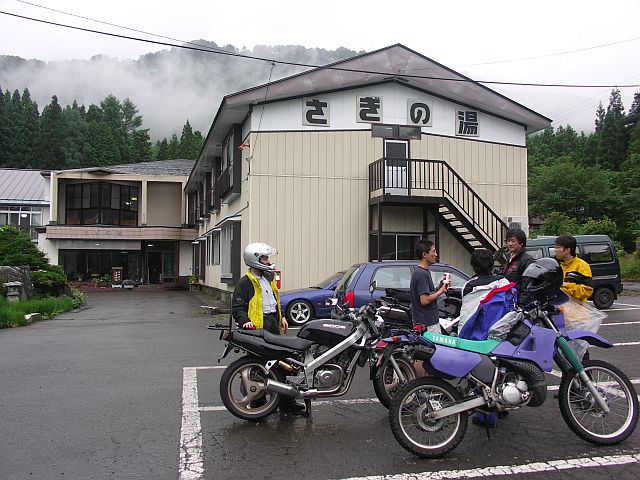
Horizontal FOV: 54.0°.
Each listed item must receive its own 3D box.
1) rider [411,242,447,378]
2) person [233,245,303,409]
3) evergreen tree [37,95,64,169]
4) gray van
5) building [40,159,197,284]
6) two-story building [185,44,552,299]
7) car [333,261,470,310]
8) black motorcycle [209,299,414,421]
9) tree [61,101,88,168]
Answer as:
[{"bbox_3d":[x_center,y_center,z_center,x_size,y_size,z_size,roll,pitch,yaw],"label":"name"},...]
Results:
[{"bbox_3d":[1.140,0.856,6.550,0.420,1.740,0.500,0,-2,6],"label":"rider"},{"bbox_3d":[-0.530,0.898,6.450,0.600,1.750,0.440,2,-3,-45],"label":"person"},{"bbox_3d":[-34.400,-7.300,80.000,3.600,22.500,3.600,0,-2,0],"label":"evergreen tree"},{"bbox_3d":[6.050,0.835,16.600,3.350,1.900,1.420,-1,-2,-12],"label":"gray van"},{"bbox_3d":[-14.400,-1.050,46.500,10.600,8.900,10.000,0,-2,-15],"label":"building"},{"bbox_3d":[-0.500,-1.750,34.000,12.200,9.300,25.000,0,-2,-15],"label":"two-story building"},{"bbox_3d":[2.300,1.230,13.500,3.850,1.440,1.630,-1,-2,-12],"label":"car"},{"bbox_3d":[-0.030,1.170,6.300,2.080,1.140,0.740,-1,-2,-7],"label":"black motorcycle"},{"bbox_3d":[-31.200,-6.900,80.000,3.600,21.500,3.600,0,-2,0],"label":"tree"}]

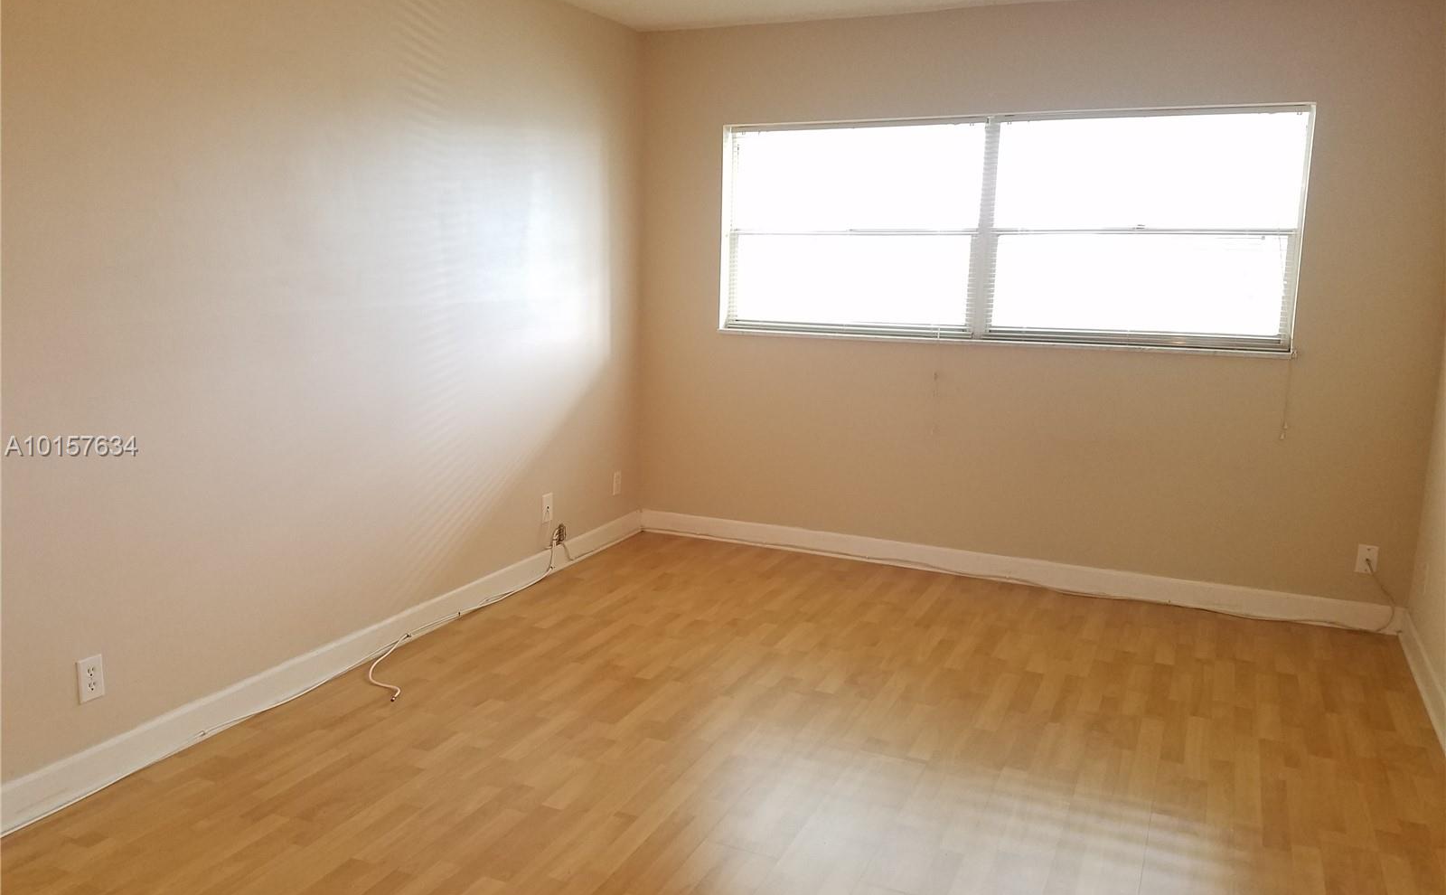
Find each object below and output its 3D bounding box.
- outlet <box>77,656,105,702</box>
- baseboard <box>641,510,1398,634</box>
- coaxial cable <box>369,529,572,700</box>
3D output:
[{"bbox_3d":[-1.663,0.611,2.866,0.009,0.115,0.068,6,12,24],"label":"outlet"},{"bbox_3d":[1.104,0.521,4.895,3.350,0.120,0.016,6,12,24],"label":"baseboard"},{"bbox_3d":[-0.890,0.589,4.206,0.315,0.180,1.500,6,12,24],"label":"coaxial cable"}]

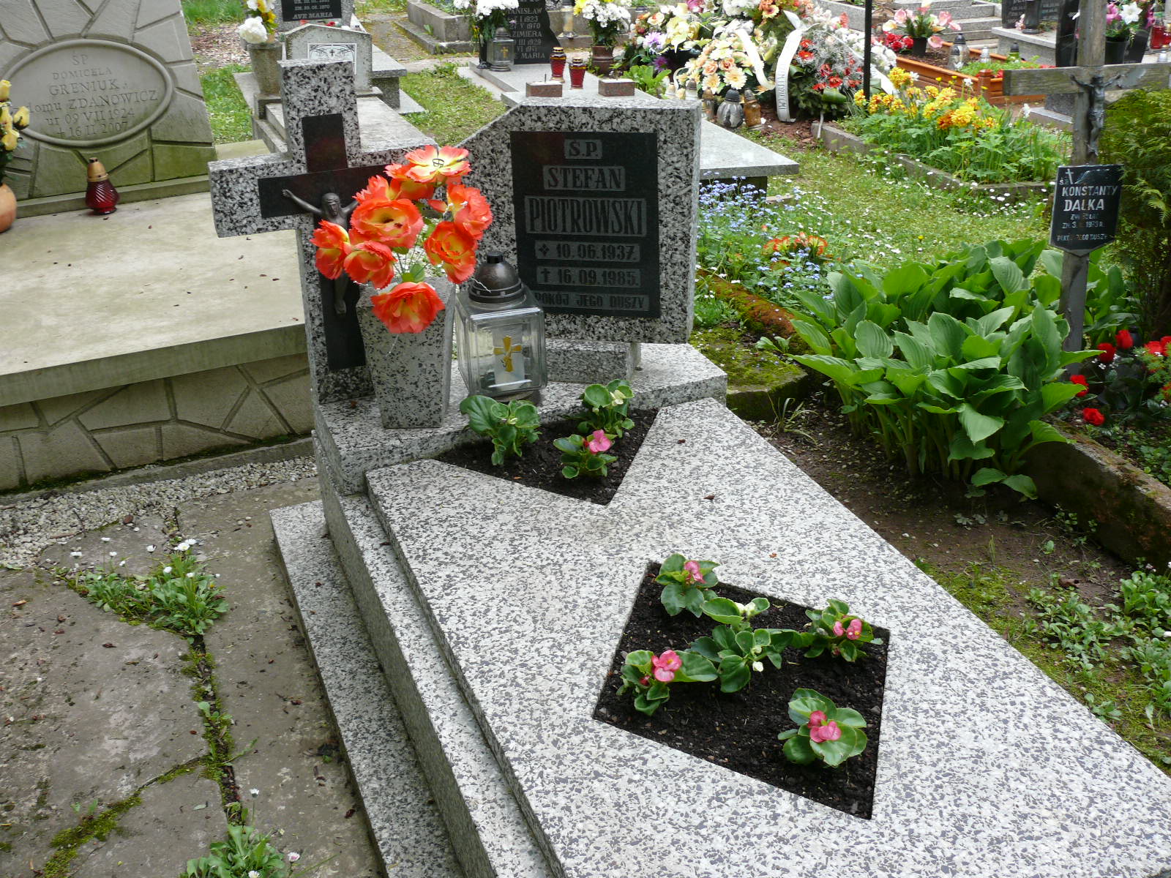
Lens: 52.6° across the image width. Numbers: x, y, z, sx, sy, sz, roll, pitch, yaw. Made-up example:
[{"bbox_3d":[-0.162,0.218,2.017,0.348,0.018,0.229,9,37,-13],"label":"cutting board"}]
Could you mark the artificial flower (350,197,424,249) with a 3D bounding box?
[{"bbox_3d":[-0.361,-0.395,2.160,0.130,0.100,0.078,-6,-8,-8],"label":"artificial flower"}]

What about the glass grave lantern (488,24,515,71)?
[{"bbox_3d":[-0.543,-2.495,7.535,0.135,0.275,0.135,-10,28,-16],"label":"glass grave lantern"}]

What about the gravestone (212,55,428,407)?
[{"bbox_3d":[-0.504,-0.406,2.371,0.437,0.680,0.065,-11,28,-18],"label":"gravestone"}]

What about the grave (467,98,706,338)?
[{"bbox_3d":[-0.018,-0.477,2.608,0.526,0.508,0.110,3,25,12],"label":"grave"}]

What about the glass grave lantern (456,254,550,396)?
[{"bbox_3d":[-0.177,-0.229,2.421,0.152,0.305,0.152,-8,27,-13],"label":"glass grave lantern"}]

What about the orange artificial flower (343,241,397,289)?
[{"bbox_3d":[-0.405,-0.324,2.214,0.098,0.092,0.075,9,17,19],"label":"orange artificial flower"}]

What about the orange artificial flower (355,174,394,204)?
[{"bbox_3d":[-0.427,-0.503,2.400,0.082,0.082,0.095,11,28,26],"label":"orange artificial flower"}]

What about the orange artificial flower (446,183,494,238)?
[{"bbox_3d":[-0.231,-0.453,2.355,0.090,0.110,0.105,7,26,18],"label":"orange artificial flower"}]

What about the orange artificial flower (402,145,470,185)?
[{"bbox_3d":[-0.276,-0.505,2.182,0.124,0.052,0.115,-5,45,-6],"label":"orange artificial flower"}]

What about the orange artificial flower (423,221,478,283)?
[{"bbox_3d":[-0.252,-0.350,2.214,0.098,0.105,0.070,-11,9,-19],"label":"orange artificial flower"}]

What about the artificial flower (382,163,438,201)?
[{"bbox_3d":[-0.355,-0.518,2.400,0.115,0.085,0.100,-13,27,-23],"label":"artificial flower"}]

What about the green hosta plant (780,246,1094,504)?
[{"bbox_3d":[0.855,-0.165,2.840,0.700,0.440,0.620,6,26,17],"label":"green hosta plant"}]

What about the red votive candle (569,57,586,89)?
[{"bbox_3d":[-0.048,-2.159,6.943,0.092,0.181,0.092,-1,27,0],"label":"red votive candle"}]

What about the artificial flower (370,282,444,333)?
[{"bbox_3d":[-0.348,-0.258,2.320,0.140,0.105,0.090,-2,25,0],"label":"artificial flower"}]

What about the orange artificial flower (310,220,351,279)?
[{"bbox_3d":[-0.512,-0.382,2.385,0.083,0.112,0.105,-10,26,-16],"label":"orange artificial flower"}]

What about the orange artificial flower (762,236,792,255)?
[{"bbox_3d":[0.589,-0.597,3.650,0.092,0.065,0.080,-2,25,0],"label":"orange artificial flower"}]

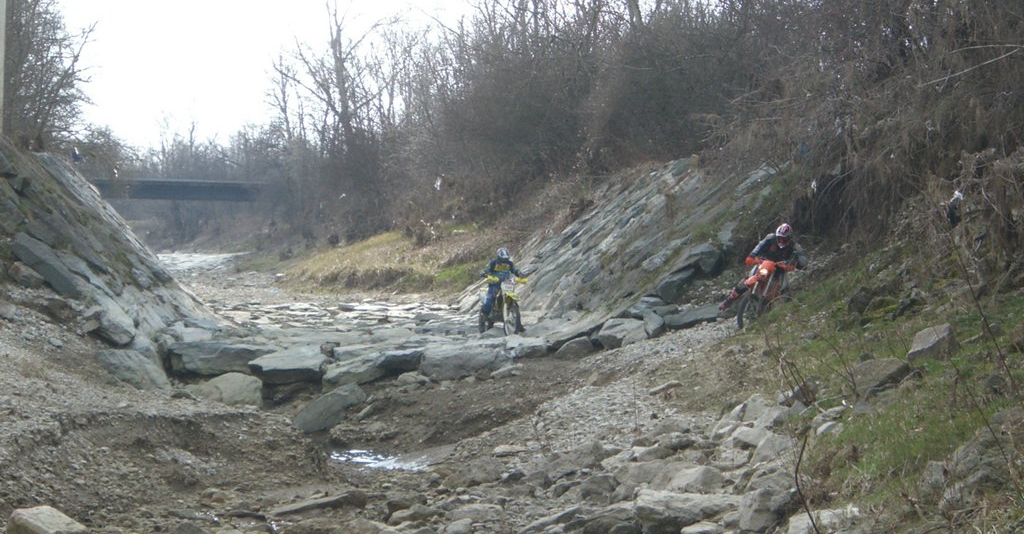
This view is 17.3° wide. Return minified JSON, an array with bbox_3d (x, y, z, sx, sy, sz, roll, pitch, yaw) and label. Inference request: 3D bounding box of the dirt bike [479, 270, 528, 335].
[{"bbox_3d":[-0.184,0.788,69.000,0.820,1.240,2.100,0,1,-22],"label":"dirt bike"}]

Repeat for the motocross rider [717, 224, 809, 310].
[{"bbox_3d":[4.027,0.008,54.000,1.300,1.400,1.000,0,1,20],"label":"motocross rider"}]

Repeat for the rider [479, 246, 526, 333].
[{"bbox_3d":[-0.184,0.481,69.000,0.970,1.760,0.800,0,1,-15],"label":"rider"}]

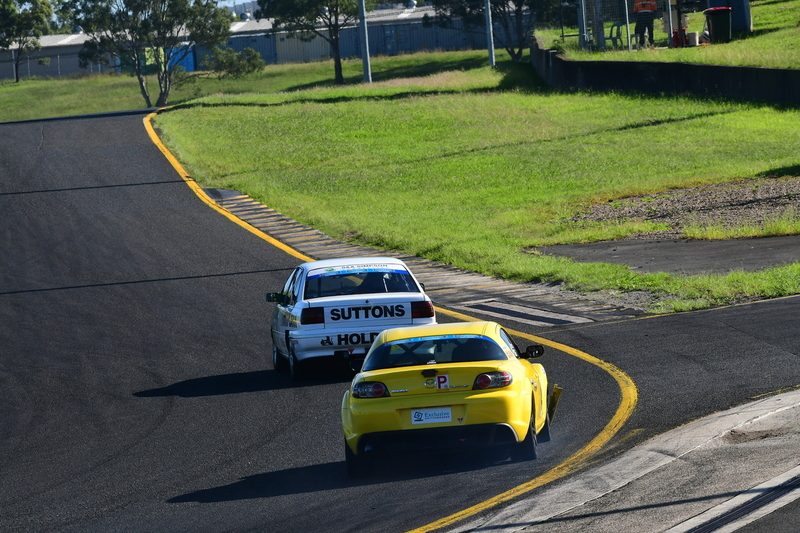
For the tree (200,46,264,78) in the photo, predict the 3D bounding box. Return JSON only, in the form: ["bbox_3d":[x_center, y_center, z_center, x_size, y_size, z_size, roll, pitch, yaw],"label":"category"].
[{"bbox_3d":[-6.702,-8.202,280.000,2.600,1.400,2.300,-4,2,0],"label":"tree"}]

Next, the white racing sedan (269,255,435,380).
[{"bbox_3d":[-0.597,0.602,85.474,1.820,1.390,4.850,-3,2,-5],"label":"white racing sedan"}]

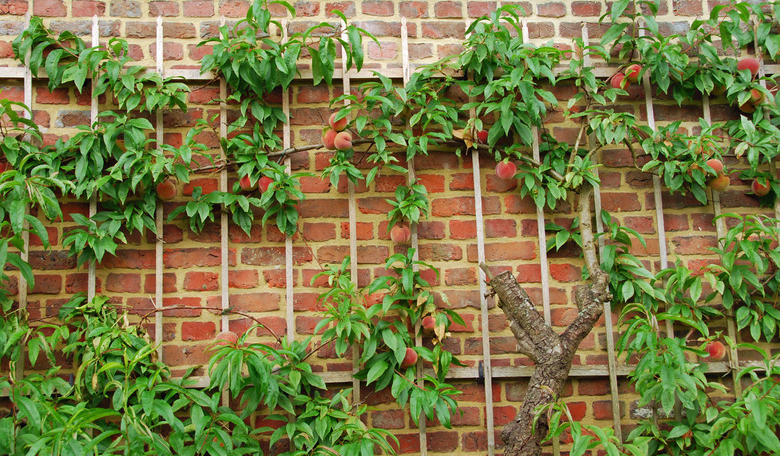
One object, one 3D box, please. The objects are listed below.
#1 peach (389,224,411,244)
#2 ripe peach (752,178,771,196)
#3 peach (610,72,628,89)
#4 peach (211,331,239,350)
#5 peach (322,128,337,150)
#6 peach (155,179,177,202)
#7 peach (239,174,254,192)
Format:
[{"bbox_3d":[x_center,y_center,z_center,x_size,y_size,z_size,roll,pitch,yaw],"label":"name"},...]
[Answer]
[{"bbox_3d":[0.033,0.018,2.857,0.061,0.061,0.061,-2,-10,-5],"label":"peach"},{"bbox_3d":[1.182,-0.130,2.967,0.057,0.059,0.057,-2,-10,-5],"label":"ripe peach"},{"bbox_3d":[0.741,-0.469,2.995,0.060,0.058,0.060,-2,-10,-5],"label":"peach"},{"bbox_3d":[-0.474,0.331,2.719,0.066,0.060,0.066,-1,-11,-6],"label":"peach"},{"bbox_3d":[-0.177,-0.273,2.865,0.060,0.064,0.060,-2,-10,-5],"label":"peach"},{"bbox_3d":[-0.679,-0.115,2.836,0.057,0.061,0.057,-2,-10,-5],"label":"peach"},{"bbox_3d":[-0.430,-0.140,2.835,0.056,0.056,0.056,-1,-11,-6],"label":"peach"}]

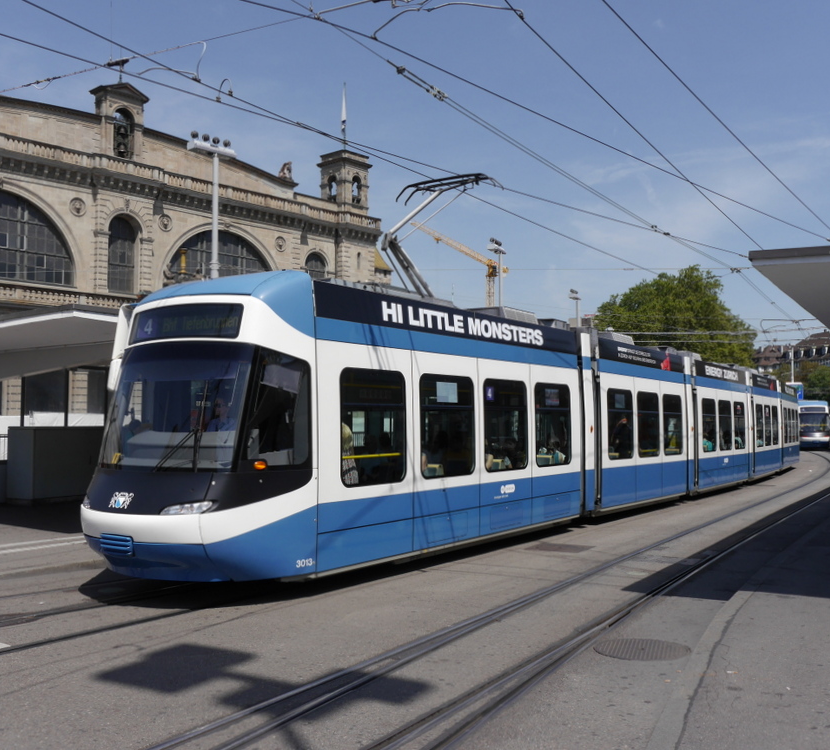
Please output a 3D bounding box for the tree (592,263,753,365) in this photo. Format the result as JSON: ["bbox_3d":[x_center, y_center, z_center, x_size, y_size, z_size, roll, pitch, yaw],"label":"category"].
[{"bbox_3d":[29.000,-2.500,103.000,18.300,19.400,18.000,0,-3,0],"label":"tree"}]

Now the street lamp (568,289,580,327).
[{"bbox_3d":[11.300,-0.550,65.200,0.600,11.100,1.700,-1,-3,25],"label":"street lamp"}]

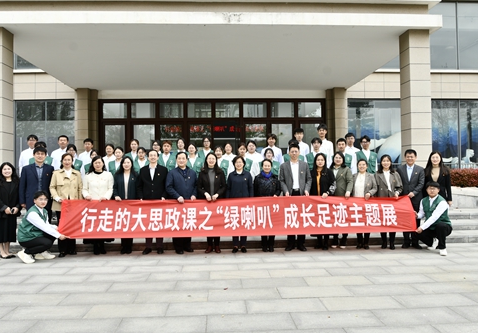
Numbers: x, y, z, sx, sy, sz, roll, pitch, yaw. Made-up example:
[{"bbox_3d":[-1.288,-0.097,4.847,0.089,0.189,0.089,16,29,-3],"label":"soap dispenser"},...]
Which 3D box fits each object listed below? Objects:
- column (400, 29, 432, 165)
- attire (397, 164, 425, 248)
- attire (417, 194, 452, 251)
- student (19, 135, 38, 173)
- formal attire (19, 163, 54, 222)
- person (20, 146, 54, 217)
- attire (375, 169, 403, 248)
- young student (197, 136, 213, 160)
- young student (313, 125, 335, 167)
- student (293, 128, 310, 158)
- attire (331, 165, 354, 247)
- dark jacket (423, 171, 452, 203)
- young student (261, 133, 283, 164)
[{"bbox_3d":[4.555,-1.260,9.676,0.505,4.390,0.505,-1,-1,-3],"label":"column"},{"bbox_3d":[3.066,0.688,6.664,0.450,1.450,0.310,-1,-1,11],"label":"attire"},{"bbox_3d":[3.292,0.954,6.330,0.580,0.970,0.600,-1,-1,20],"label":"attire"},{"bbox_3d":[-4.017,0.266,7.285,0.480,1.770,0.290,-1,-1,-12],"label":"student"},{"bbox_3d":[-3.380,0.696,6.267,0.530,1.544,0.300,-1,-1,-12],"label":"formal attire"},{"bbox_3d":[-3.440,0.580,6.368,0.520,1.820,0.330,0,-1,-16],"label":"person"},{"bbox_3d":[2.609,0.751,6.500,0.490,1.370,0.320,-1,-1,6],"label":"attire"},{"bbox_3d":[-0.707,0.236,7.686,0.440,1.680,0.280,-1,-1,-3],"label":"young student"},{"bbox_3d":[1.769,0.025,7.891,0.480,1.820,0.300,-1,-1,3],"label":"young student"},{"bbox_3d":[1.284,0.084,7.891,0.480,1.770,0.300,-1,-1,2],"label":"student"},{"bbox_3d":[1.816,0.673,6.548,0.430,1.434,0.300,-1,-1,19],"label":"attire"},{"bbox_3d":[3.619,0.372,6.800,0.480,0.660,0.280,-1,-1,6],"label":"dark jacket"},{"bbox_3d":[0.724,0.167,8.099,0.470,1.750,0.290,-1,-1,-1],"label":"young student"}]

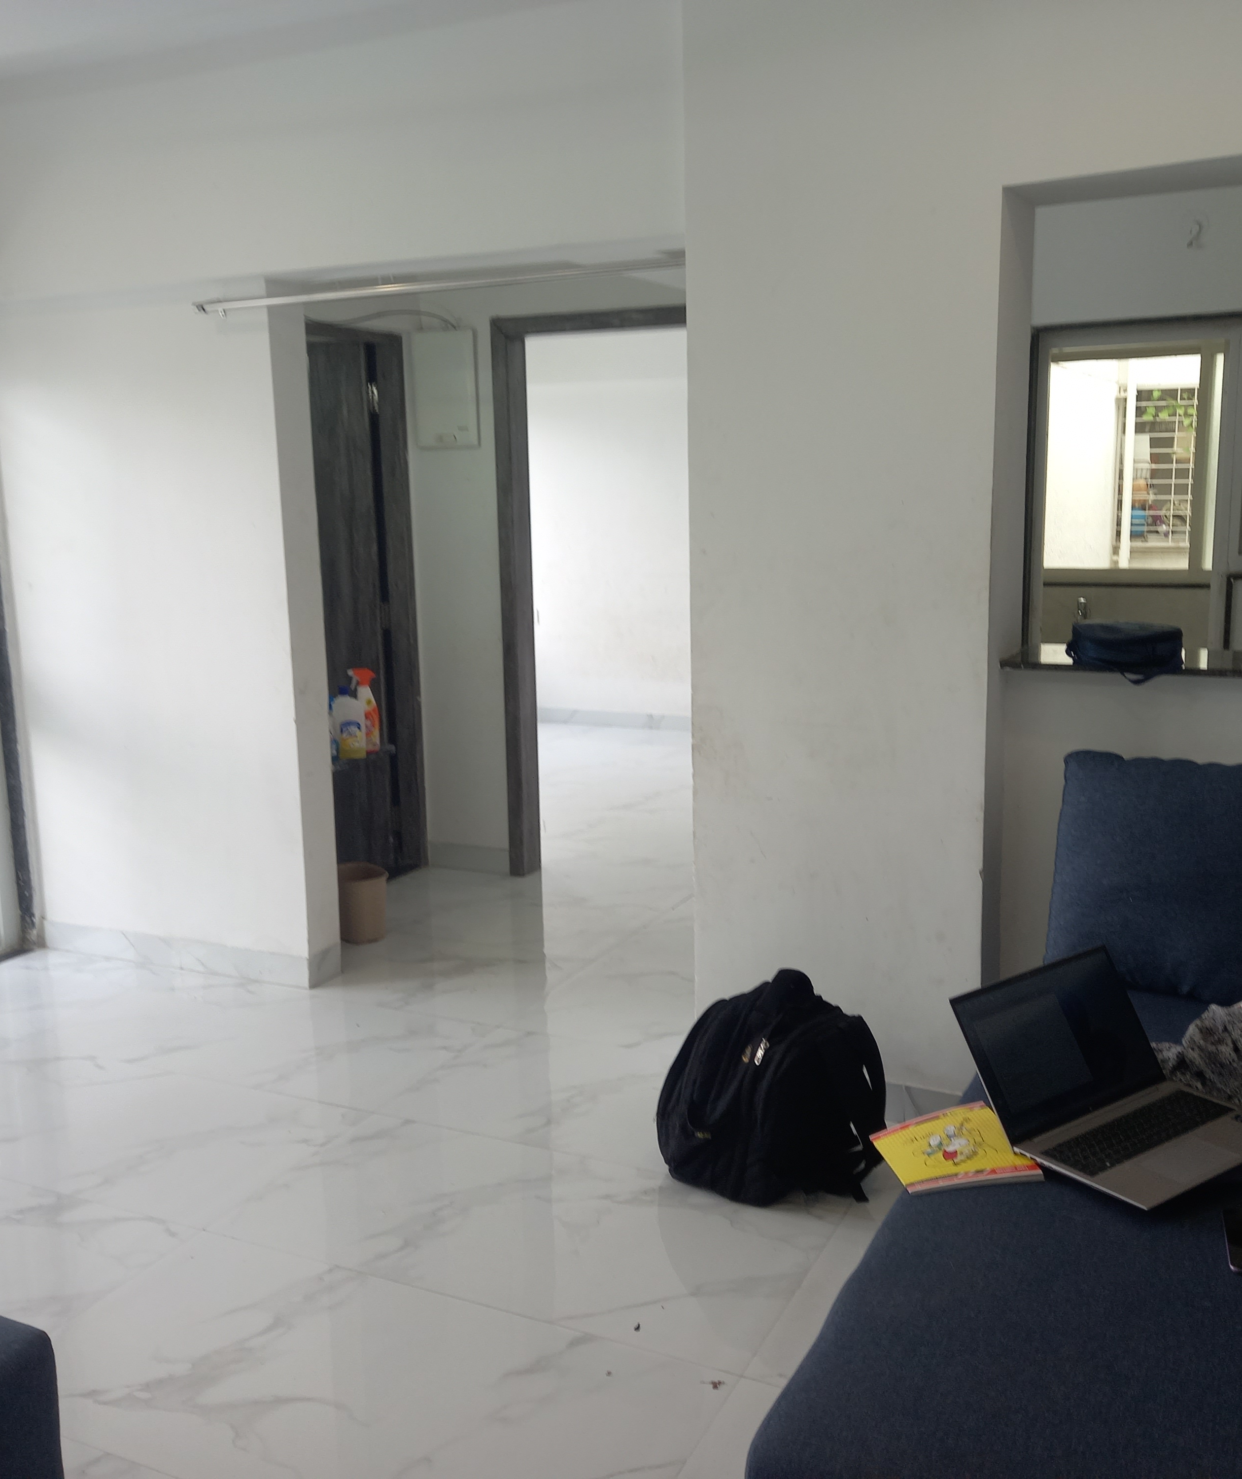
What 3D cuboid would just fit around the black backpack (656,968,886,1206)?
[{"bbox_3d":[0.325,0.735,3.080,0.360,0.470,0.360,-8,13,-32],"label":"black backpack"}]

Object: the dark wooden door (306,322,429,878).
[{"bbox_3d":[-0.991,-0.428,5.082,0.100,2.020,0.800,4,12,26],"label":"dark wooden door"}]

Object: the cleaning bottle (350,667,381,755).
[{"bbox_3d":[-0.850,-0.095,4.760,0.105,0.280,0.065,-3,11,-7],"label":"cleaning bottle"}]

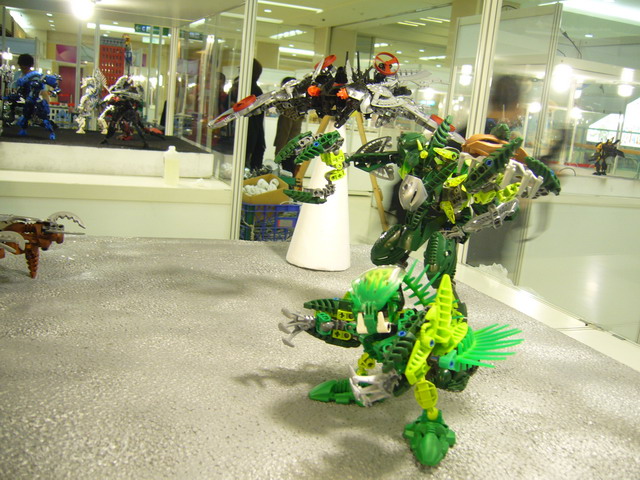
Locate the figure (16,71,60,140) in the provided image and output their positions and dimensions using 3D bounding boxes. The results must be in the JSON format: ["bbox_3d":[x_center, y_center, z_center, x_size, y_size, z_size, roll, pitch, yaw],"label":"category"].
[{"bbox_3d":[-1.055,-0.505,2.420,0.155,0.240,0.130,1,12,-21],"label":"figure"}]

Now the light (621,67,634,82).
[{"bbox_3d":[1.901,-1.023,4.000,0.070,0.090,0.070,1,12,-23],"label":"light"}]

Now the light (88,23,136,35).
[{"bbox_3d":[-4.810,-4.898,15.000,1.150,0.120,0.250,1,12,-23],"label":"light"}]

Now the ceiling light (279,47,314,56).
[{"bbox_3d":[-0.581,-4.661,16.000,0.950,0.120,0.250,1,12,-23],"label":"ceiling light"}]

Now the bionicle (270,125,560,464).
[{"bbox_3d":[0.069,0.017,0.575,0.242,0.252,0.175,12,13,30],"label":"bionicle"}]

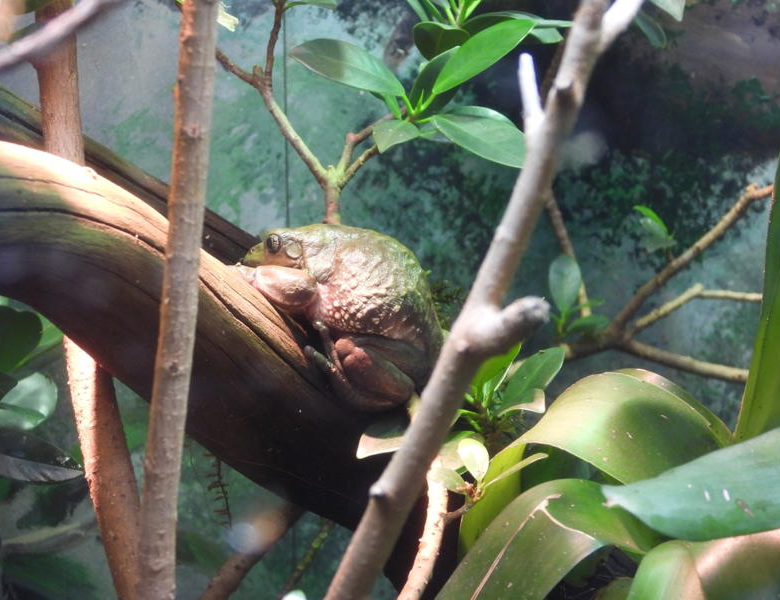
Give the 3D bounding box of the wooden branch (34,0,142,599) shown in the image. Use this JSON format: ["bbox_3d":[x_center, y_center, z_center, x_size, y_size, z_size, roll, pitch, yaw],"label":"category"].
[{"bbox_3d":[-0.170,0.000,1.620,0.030,0.335,0.040,-7,0,0],"label":"wooden branch"}]

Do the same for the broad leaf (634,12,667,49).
[{"bbox_3d":[0.155,-0.161,1.720,0.012,0.025,0.012,-31,-6,-7],"label":"broad leaf"}]

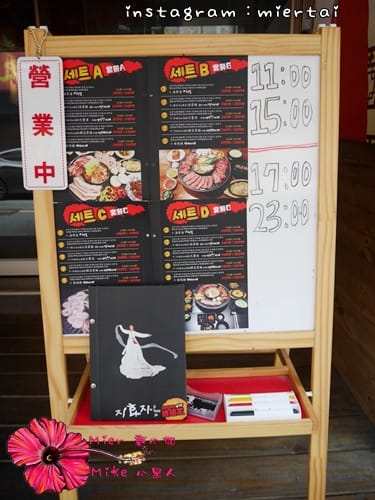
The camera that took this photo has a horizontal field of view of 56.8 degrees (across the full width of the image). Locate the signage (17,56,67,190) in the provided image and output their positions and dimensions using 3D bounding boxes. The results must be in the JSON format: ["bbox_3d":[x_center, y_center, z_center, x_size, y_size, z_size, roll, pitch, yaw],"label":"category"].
[{"bbox_3d":[-0.285,-0.246,0.685,0.087,0.254,0.006,0,7,-1],"label":"signage"}]

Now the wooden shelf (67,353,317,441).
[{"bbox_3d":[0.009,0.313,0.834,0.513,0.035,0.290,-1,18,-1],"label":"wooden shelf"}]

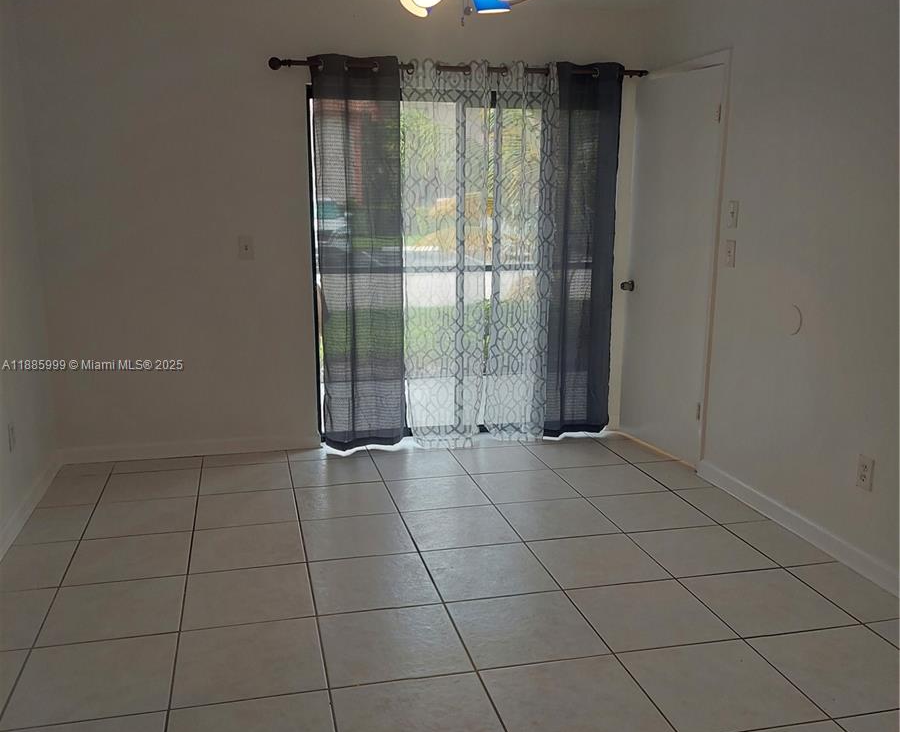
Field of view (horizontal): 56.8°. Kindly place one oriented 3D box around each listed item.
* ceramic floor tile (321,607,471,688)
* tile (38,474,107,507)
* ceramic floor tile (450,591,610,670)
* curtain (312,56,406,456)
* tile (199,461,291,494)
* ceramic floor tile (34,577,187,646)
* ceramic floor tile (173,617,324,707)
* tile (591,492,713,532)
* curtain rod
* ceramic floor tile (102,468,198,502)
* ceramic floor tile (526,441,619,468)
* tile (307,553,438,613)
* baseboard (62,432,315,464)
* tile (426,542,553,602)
[{"bbox_3d":[-0.188,0.910,2.727,0.450,0.010,0.443,-2,12,-13],"label":"ceramic floor tile"},{"bbox_3d":[-1.893,0.635,4.204,0.272,0.012,0.455,-2,11,-13],"label":"tile"},{"bbox_3d":[0.252,0.884,2.802,0.446,0.010,0.441,-2,12,-13],"label":"ceramic floor tile"},{"bbox_3d":[-0.497,-0.584,4.533,0.490,2.100,0.100,-2,12,-13],"label":"curtain"},{"bbox_3d":[-1.040,0.578,4.279,0.446,0.010,0.441,-2,12,-13],"label":"tile"},{"bbox_3d":[-1.175,0.859,2.933,0.450,0.010,0.443,-2,12,-13],"label":"ceramic floor tile"},{"bbox_3d":[-0.623,0.919,2.597,0.446,0.010,0.441,-2,12,-13],"label":"ceramic floor tile"},{"bbox_3d":[0.934,0.683,3.890,0.450,0.010,0.443,-2,12,-13],"label":"tile"},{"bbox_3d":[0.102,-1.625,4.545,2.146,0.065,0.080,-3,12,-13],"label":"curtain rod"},{"bbox_3d":[-1.489,0.600,4.188,0.450,0.010,0.443,-2,12,-13],"label":"ceramic floor tile"},{"bbox_3d":[0.732,0.521,4.868,0.455,0.012,0.455,-2,11,-13],"label":"ceramic floor tile"},{"bbox_3d":[-0.289,0.816,3.123,0.446,0.010,0.441,-2,12,-13],"label":"tile"},{"bbox_3d":[-1.429,0.469,4.681,1.399,0.082,0.014,-2,11,-13],"label":"baseboard"},{"bbox_3d":[0.149,0.805,3.254,0.450,0.010,0.450,-2,11,-13],"label":"tile"}]

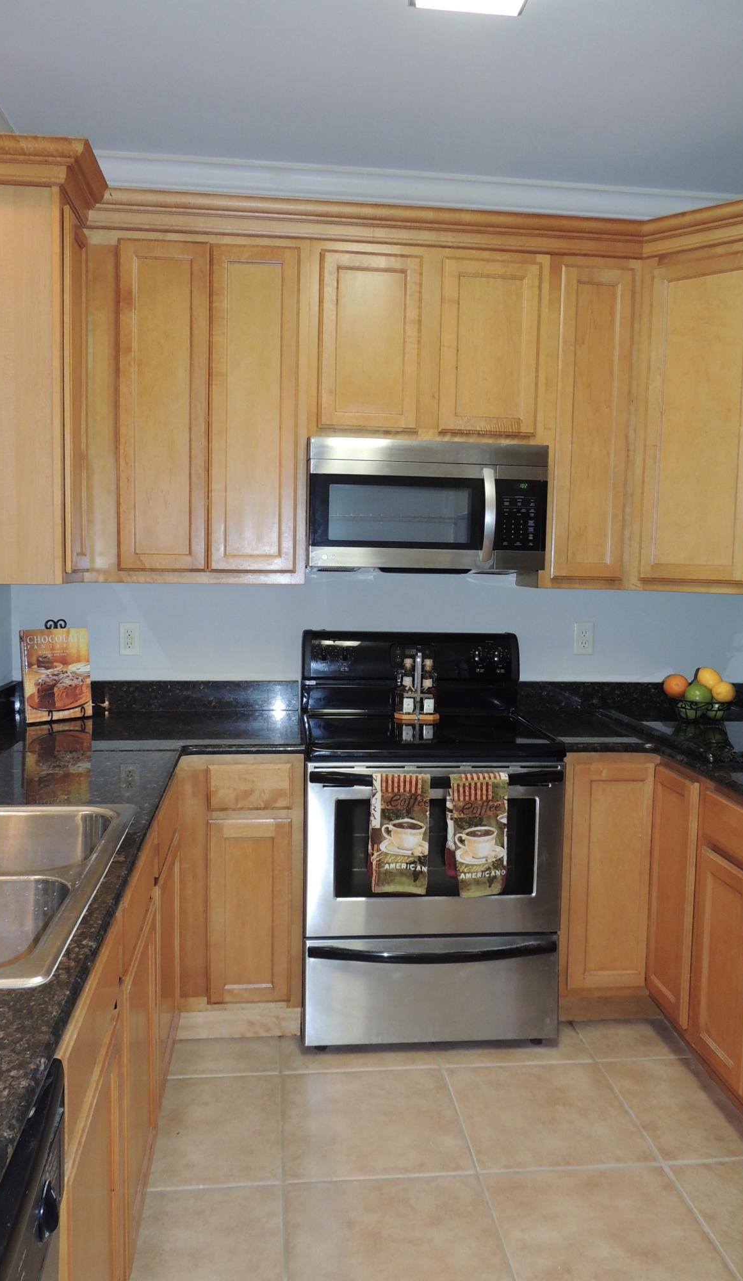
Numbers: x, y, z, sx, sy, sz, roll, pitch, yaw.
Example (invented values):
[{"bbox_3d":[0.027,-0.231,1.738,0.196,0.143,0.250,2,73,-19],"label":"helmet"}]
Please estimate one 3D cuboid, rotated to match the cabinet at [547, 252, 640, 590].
[{"bbox_3d":[0.720,-0.703,2.905,0.238,1.002,0.025,1,5,-6],"label":"cabinet"}]

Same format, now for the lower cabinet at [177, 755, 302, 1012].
[{"bbox_3d":[-0.409,0.696,2.901,0.370,0.785,0.625,1,5,-6],"label":"lower cabinet"}]

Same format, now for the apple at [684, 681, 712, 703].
[{"bbox_3d":[1.064,0.175,2.896,0.088,0.085,0.088,0,4,-6],"label":"apple"}]

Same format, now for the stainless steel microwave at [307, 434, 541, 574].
[{"bbox_3d":[0.164,-0.433,2.970,0.758,0.408,0.400,0,4,-6],"label":"stainless steel microwave"}]

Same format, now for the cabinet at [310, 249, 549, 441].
[{"bbox_3d":[0.168,-0.939,2.978,0.755,0.595,0.330,1,5,-6],"label":"cabinet"}]

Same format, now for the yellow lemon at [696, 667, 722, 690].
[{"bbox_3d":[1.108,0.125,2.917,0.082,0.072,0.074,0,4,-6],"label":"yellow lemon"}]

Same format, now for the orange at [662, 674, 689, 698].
[{"bbox_3d":[0.993,0.150,2.904,0.084,0.083,0.084,1,5,-6],"label":"orange"}]

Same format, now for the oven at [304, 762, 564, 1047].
[{"bbox_3d":[0.159,0.743,2.890,0.757,0.860,0.660,1,5,-6],"label":"oven"}]

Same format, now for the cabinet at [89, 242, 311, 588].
[{"bbox_3d":[-0.542,-0.721,2.914,0.651,1.068,0.323,0,4,-6],"label":"cabinet"}]

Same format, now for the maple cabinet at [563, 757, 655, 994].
[{"bbox_3d":[0.720,0.717,2.691,0.254,0.702,0.026,0,4,-6],"label":"maple cabinet"}]

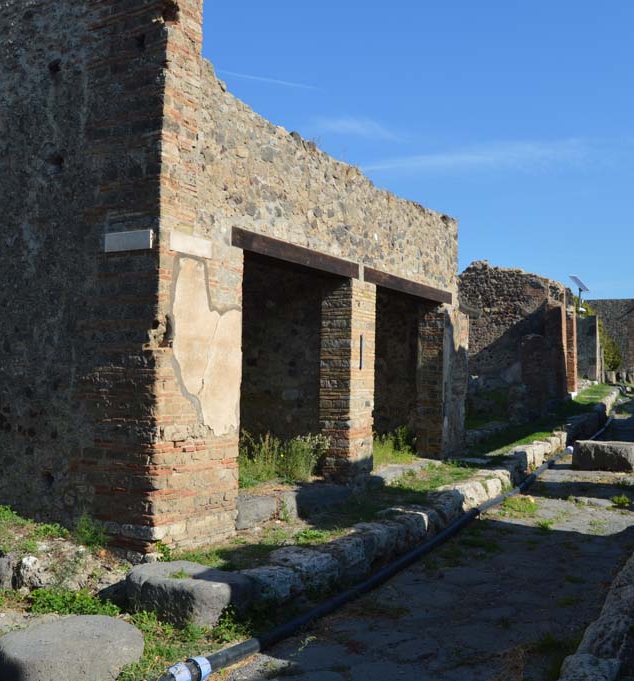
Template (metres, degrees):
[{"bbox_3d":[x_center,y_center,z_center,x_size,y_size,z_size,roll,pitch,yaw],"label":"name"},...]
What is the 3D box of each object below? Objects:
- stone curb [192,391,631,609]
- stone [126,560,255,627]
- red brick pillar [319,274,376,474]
[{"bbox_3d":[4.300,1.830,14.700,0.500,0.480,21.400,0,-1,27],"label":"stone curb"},{"bbox_3d":[-0.810,1.655,5.055,0.750,0.290,0.430,1,-1,13],"label":"stone"},{"bbox_3d":[0.345,0.400,8.360,0.370,2.100,0.600,0,-1,29],"label":"red brick pillar"}]

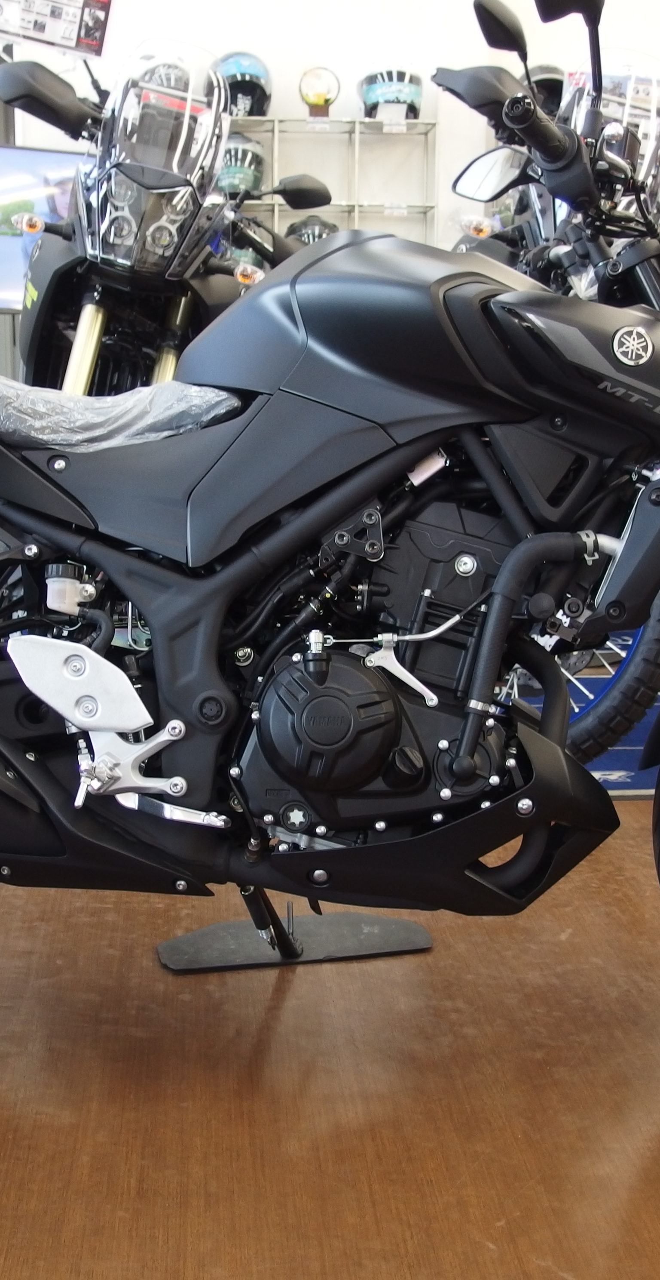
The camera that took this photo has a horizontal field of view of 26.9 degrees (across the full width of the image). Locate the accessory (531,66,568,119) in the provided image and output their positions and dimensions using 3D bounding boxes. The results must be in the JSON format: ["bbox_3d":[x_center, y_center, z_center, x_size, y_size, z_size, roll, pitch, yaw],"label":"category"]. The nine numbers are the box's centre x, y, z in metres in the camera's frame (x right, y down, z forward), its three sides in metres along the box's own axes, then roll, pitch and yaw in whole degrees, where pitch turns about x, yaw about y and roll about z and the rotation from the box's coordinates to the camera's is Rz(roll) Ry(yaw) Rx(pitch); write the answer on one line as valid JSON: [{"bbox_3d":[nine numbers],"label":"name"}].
[{"bbox_3d":[0.979,-2.390,6.050,0.250,0.260,0.320,-1,11,-8],"label":"accessory"}]

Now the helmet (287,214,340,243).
[{"bbox_3d":[-0.074,-1.670,5.880,0.250,0.265,0.320,0,11,-6],"label":"helmet"}]

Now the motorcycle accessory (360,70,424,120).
[{"bbox_3d":[0.266,-2.353,5.920,0.265,0.265,0.330,0,11,-6],"label":"motorcycle accessory"}]

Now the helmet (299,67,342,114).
[{"bbox_3d":[-0.043,-2.347,5.920,0.175,0.215,0.090,0,11,-6],"label":"helmet"}]

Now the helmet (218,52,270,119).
[{"bbox_3d":[-0.354,-2.152,5.350,0.255,0.245,0.310,-1,11,-6],"label":"helmet"}]

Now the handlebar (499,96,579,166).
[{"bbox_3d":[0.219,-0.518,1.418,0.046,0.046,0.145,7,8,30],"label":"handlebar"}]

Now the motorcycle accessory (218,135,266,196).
[{"bbox_3d":[-0.389,-2.019,5.880,0.255,0.270,0.330,0,11,-6],"label":"motorcycle accessory"}]

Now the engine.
[{"bbox_3d":[0.065,0.048,1.699,0.360,0.400,0.340,1,-1,4],"label":"engine"}]

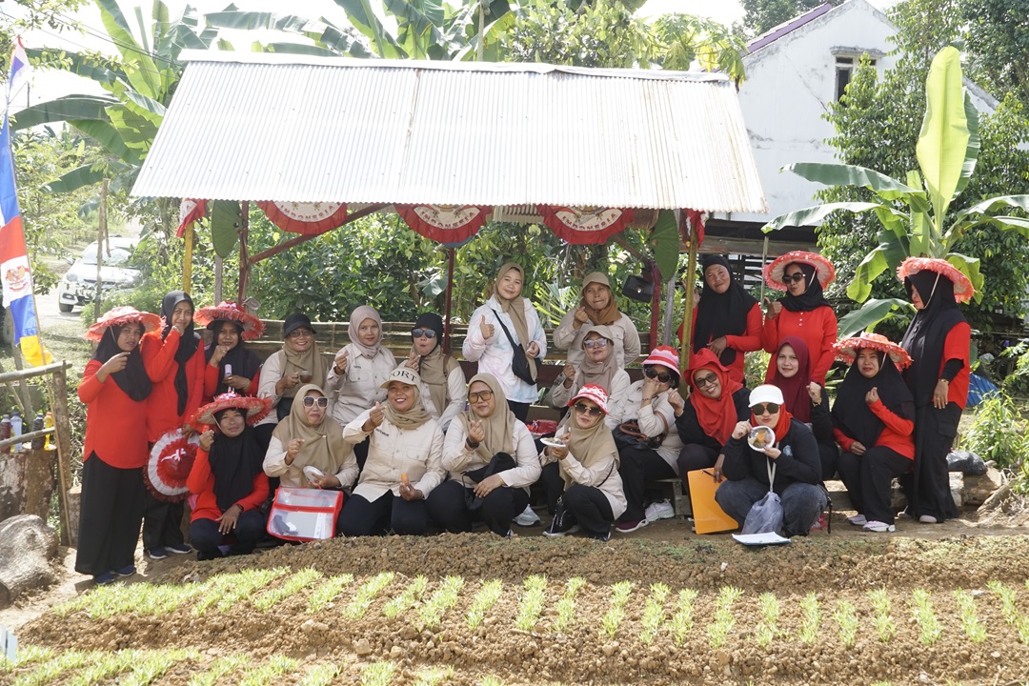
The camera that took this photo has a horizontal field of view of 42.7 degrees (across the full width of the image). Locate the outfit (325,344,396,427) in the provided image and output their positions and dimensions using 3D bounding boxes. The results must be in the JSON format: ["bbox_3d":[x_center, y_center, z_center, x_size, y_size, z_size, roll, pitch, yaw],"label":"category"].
[{"bbox_3d":[-0.931,0.263,7.980,0.450,0.530,0.300,1,2,-9],"label":"outfit"}]

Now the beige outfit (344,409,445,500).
[{"bbox_3d":[-0.651,0.605,7.100,0.540,0.520,0.360,1,3,9],"label":"beige outfit"}]

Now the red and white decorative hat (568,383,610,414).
[{"bbox_3d":[0.418,0.309,7.300,0.240,0.150,0.250,15,0,10],"label":"red and white decorative hat"}]

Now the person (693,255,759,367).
[{"bbox_3d":[1.370,0.216,8.650,0.520,1.580,0.360,2,3,12],"label":"person"}]

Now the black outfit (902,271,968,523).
[{"bbox_3d":[2.532,0.326,7.950,0.320,1.500,0.380,0,2,-37],"label":"black outfit"}]

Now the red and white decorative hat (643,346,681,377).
[{"bbox_3d":[0.868,0.110,7.750,0.230,0.170,0.250,9,6,6],"label":"red and white decorative hat"}]

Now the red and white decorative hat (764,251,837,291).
[{"bbox_3d":[1.768,-0.456,8.120,0.440,0.160,0.430,0,-27,9],"label":"red and white decorative hat"}]

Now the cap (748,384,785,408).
[{"bbox_3d":[1.333,0.285,6.970,0.180,0.140,0.250,0,4,11],"label":"cap"}]

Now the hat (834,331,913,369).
[{"bbox_3d":[2.033,0.035,7.450,0.450,0.150,0.450,11,-6,11],"label":"hat"}]

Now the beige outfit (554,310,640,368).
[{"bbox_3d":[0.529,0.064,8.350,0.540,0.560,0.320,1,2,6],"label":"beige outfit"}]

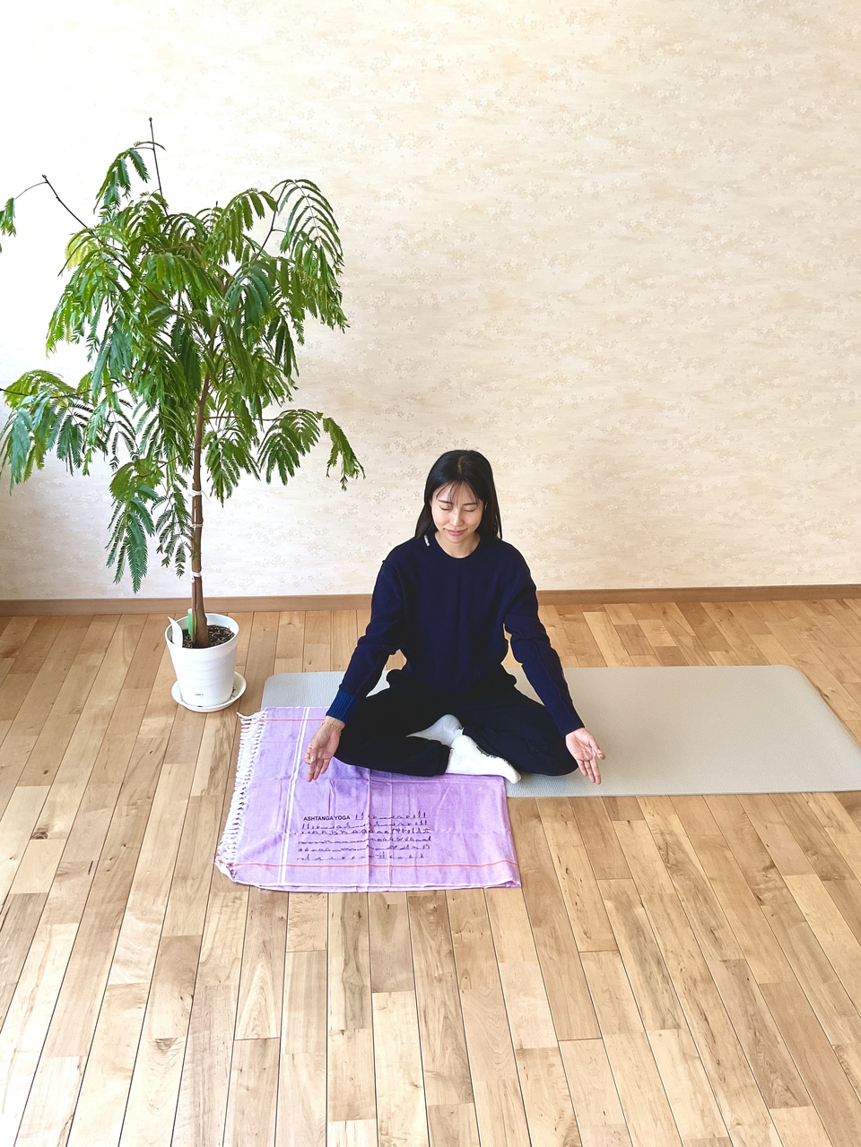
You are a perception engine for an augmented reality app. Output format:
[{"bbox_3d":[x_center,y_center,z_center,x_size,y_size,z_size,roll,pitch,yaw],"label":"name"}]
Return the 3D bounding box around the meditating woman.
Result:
[{"bbox_3d":[0.048,0.105,2.521,0.770,0.815,0.600,1,27,-2],"label":"meditating woman"}]

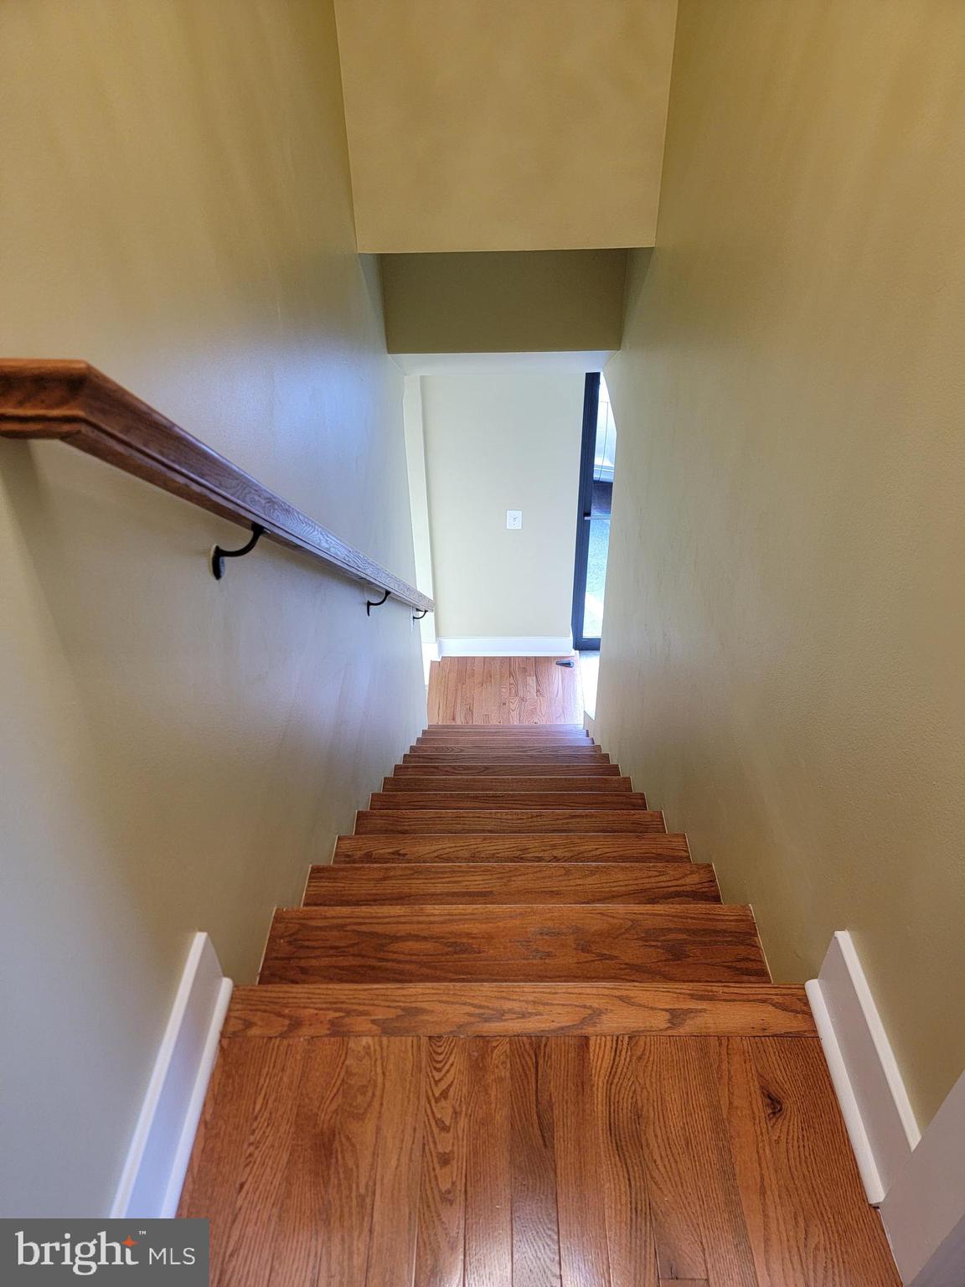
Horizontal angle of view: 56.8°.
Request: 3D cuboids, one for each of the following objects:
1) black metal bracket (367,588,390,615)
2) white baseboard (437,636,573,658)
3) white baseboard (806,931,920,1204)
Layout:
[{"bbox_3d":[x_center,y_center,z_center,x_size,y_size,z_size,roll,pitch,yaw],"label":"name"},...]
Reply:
[{"bbox_3d":[-0.331,-0.129,2.866,0.077,0.102,0.050,-1,38,1],"label":"black metal bracket"},{"bbox_3d":[0.153,0.024,5.885,0.885,0.147,0.029,-1,38,1],"label":"white baseboard"},{"bbox_3d":[0.484,0.535,1.152,0.029,0.147,0.288,-1,38,1],"label":"white baseboard"}]

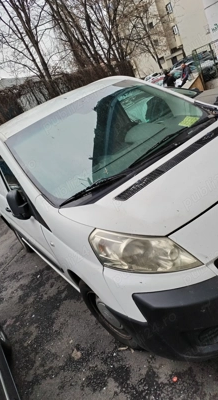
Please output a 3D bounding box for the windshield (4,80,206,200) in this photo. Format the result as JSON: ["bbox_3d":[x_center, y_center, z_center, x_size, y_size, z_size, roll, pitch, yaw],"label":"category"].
[{"bbox_3d":[-0.006,-0.625,2.476,1.520,0.130,0.990,-34,52,-22],"label":"windshield"}]

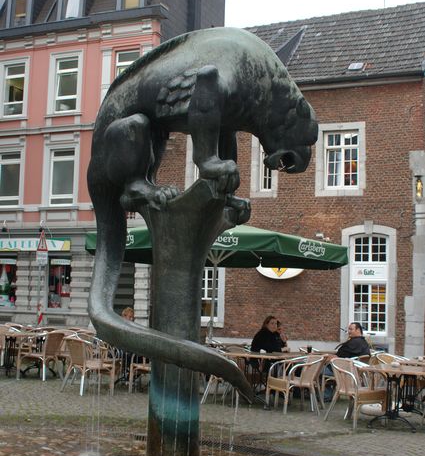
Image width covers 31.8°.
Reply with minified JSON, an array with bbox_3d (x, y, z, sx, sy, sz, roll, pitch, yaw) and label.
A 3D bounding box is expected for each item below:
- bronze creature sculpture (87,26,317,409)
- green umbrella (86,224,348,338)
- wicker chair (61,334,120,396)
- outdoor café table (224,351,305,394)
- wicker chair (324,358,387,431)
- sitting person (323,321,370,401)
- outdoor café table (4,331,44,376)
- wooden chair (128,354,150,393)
[{"bbox_3d":[-0.064,-0.193,6.545,1.850,3.200,0.880,1,-5,11],"label":"bronze creature sculpture"},{"bbox_3d":[0.162,1.281,11.783,3.100,2.760,3.100,-1,-6,27],"label":"green umbrella"},{"bbox_3d":[-1.937,2.204,11.792,0.620,0.800,0.590,5,-6,-33],"label":"wicker chair"},{"bbox_3d":[0.773,2.252,11.062,0.970,0.730,0.900,-1,-6,30],"label":"outdoor café table"},{"bbox_3d":[1.818,2.111,9.512,0.570,0.790,0.630,5,-6,-31],"label":"wicker chair"},{"bbox_3d":[2.079,2.085,11.714,0.720,1.250,0.540,0,-6,22],"label":"sitting person"},{"bbox_3d":[-3.604,2.418,14.279,0.900,0.730,0.800,-1,-6,28],"label":"outdoor café table"},{"bbox_3d":[-0.998,2.273,12.190,0.610,0.790,0.570,3,-5,-14],"label":"wooden chair"}]

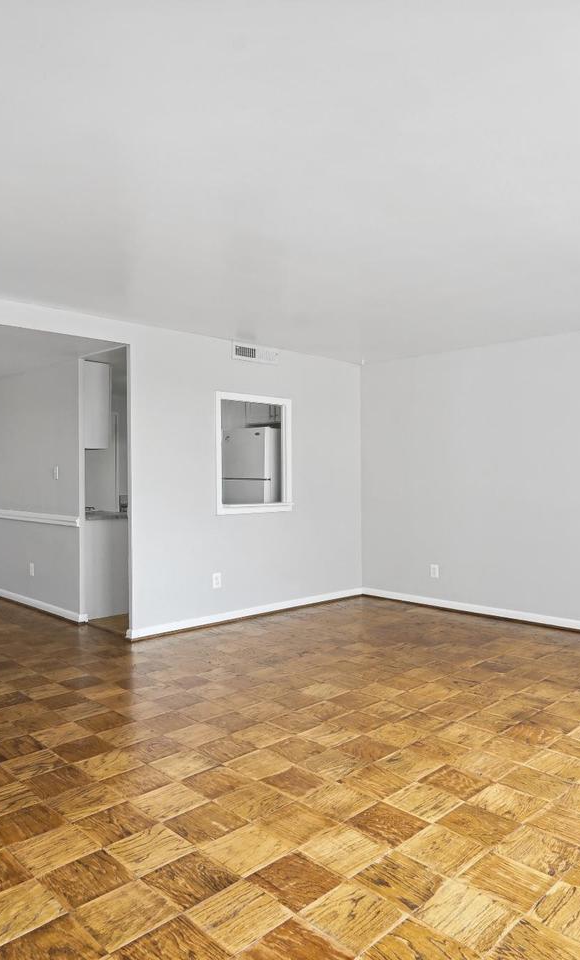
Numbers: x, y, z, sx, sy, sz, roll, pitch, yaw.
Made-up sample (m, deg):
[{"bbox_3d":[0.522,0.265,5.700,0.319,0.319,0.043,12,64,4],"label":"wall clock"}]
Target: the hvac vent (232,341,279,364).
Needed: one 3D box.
[{"bbox_3d":[-0.309,-1.135,5.745,0.553,0.155,0.030,0,0,-44],"label":"hvac vent"}]

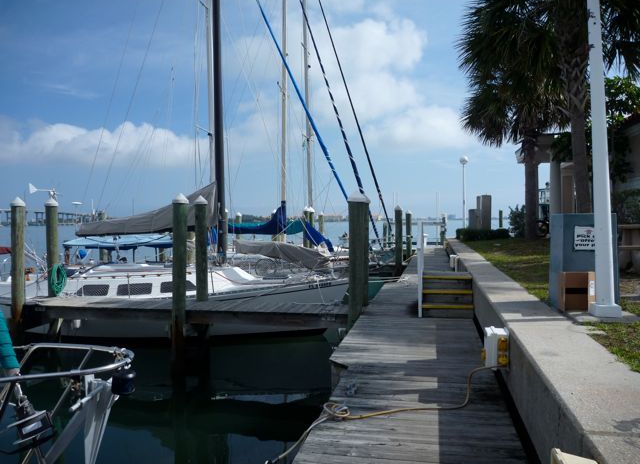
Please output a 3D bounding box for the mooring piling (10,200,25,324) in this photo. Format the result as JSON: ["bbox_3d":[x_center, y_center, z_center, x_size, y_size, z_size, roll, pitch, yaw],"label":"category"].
[{"bbox_3d":[-6.040,0.582,10.427,0.290,2.551,0.290,0,1,12],"label":"mooring piling"}]

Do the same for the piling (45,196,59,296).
[{"bbox_3d":[-6.039,0.361,11.724,0.280,2.283,0.280,0,1,12],"label":"piling"}]

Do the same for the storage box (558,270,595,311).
[{"bbox_3d":[2.810,0.651,5.660,0.340,0.410,0.340,0,1,12],"label":"storage box"}]

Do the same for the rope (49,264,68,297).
[{"bbox_3d":[-5.837,1.087,11.600,0.370,0.710,0.170,-1,1,-18],"label":"rope"}]

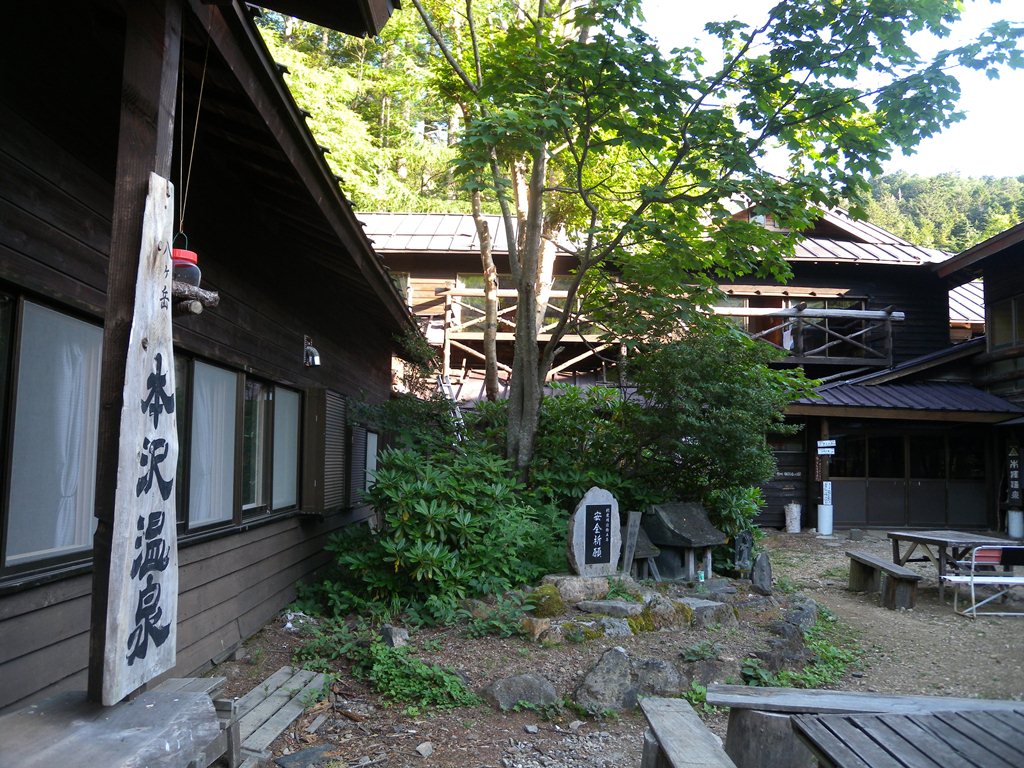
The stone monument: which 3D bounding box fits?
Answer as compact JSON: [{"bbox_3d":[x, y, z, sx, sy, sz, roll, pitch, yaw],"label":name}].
[{"bbox_3d":[0.787,1.398,7.852,0.480,0.840,0.200,-2,-6,18],"label":"stone monument"}]

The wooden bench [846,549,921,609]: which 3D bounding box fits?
[{"bbox_3d":[4.374,2.336,9.822,0.270,0.420,2.350,-1,-6,9],"label":"wooden bench"}]

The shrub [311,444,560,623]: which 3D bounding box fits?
[{"bbox_3d":[-0.773,1.551,8.591,2.350,1.680,1.850,0,-6,0],"label":"shrub"}]

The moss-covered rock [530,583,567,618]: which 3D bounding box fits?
[{"bbox_3d":[0.324,1.921,7.349,0.330,0.310,0.320,0,-6,0],"label":"moss-covered rock"}]

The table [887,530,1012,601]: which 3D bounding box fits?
[{"bbox_3d":[5.354,2.228,10.084,0.880,0.690,1.280,0,-6,-3],"label":"table"}]

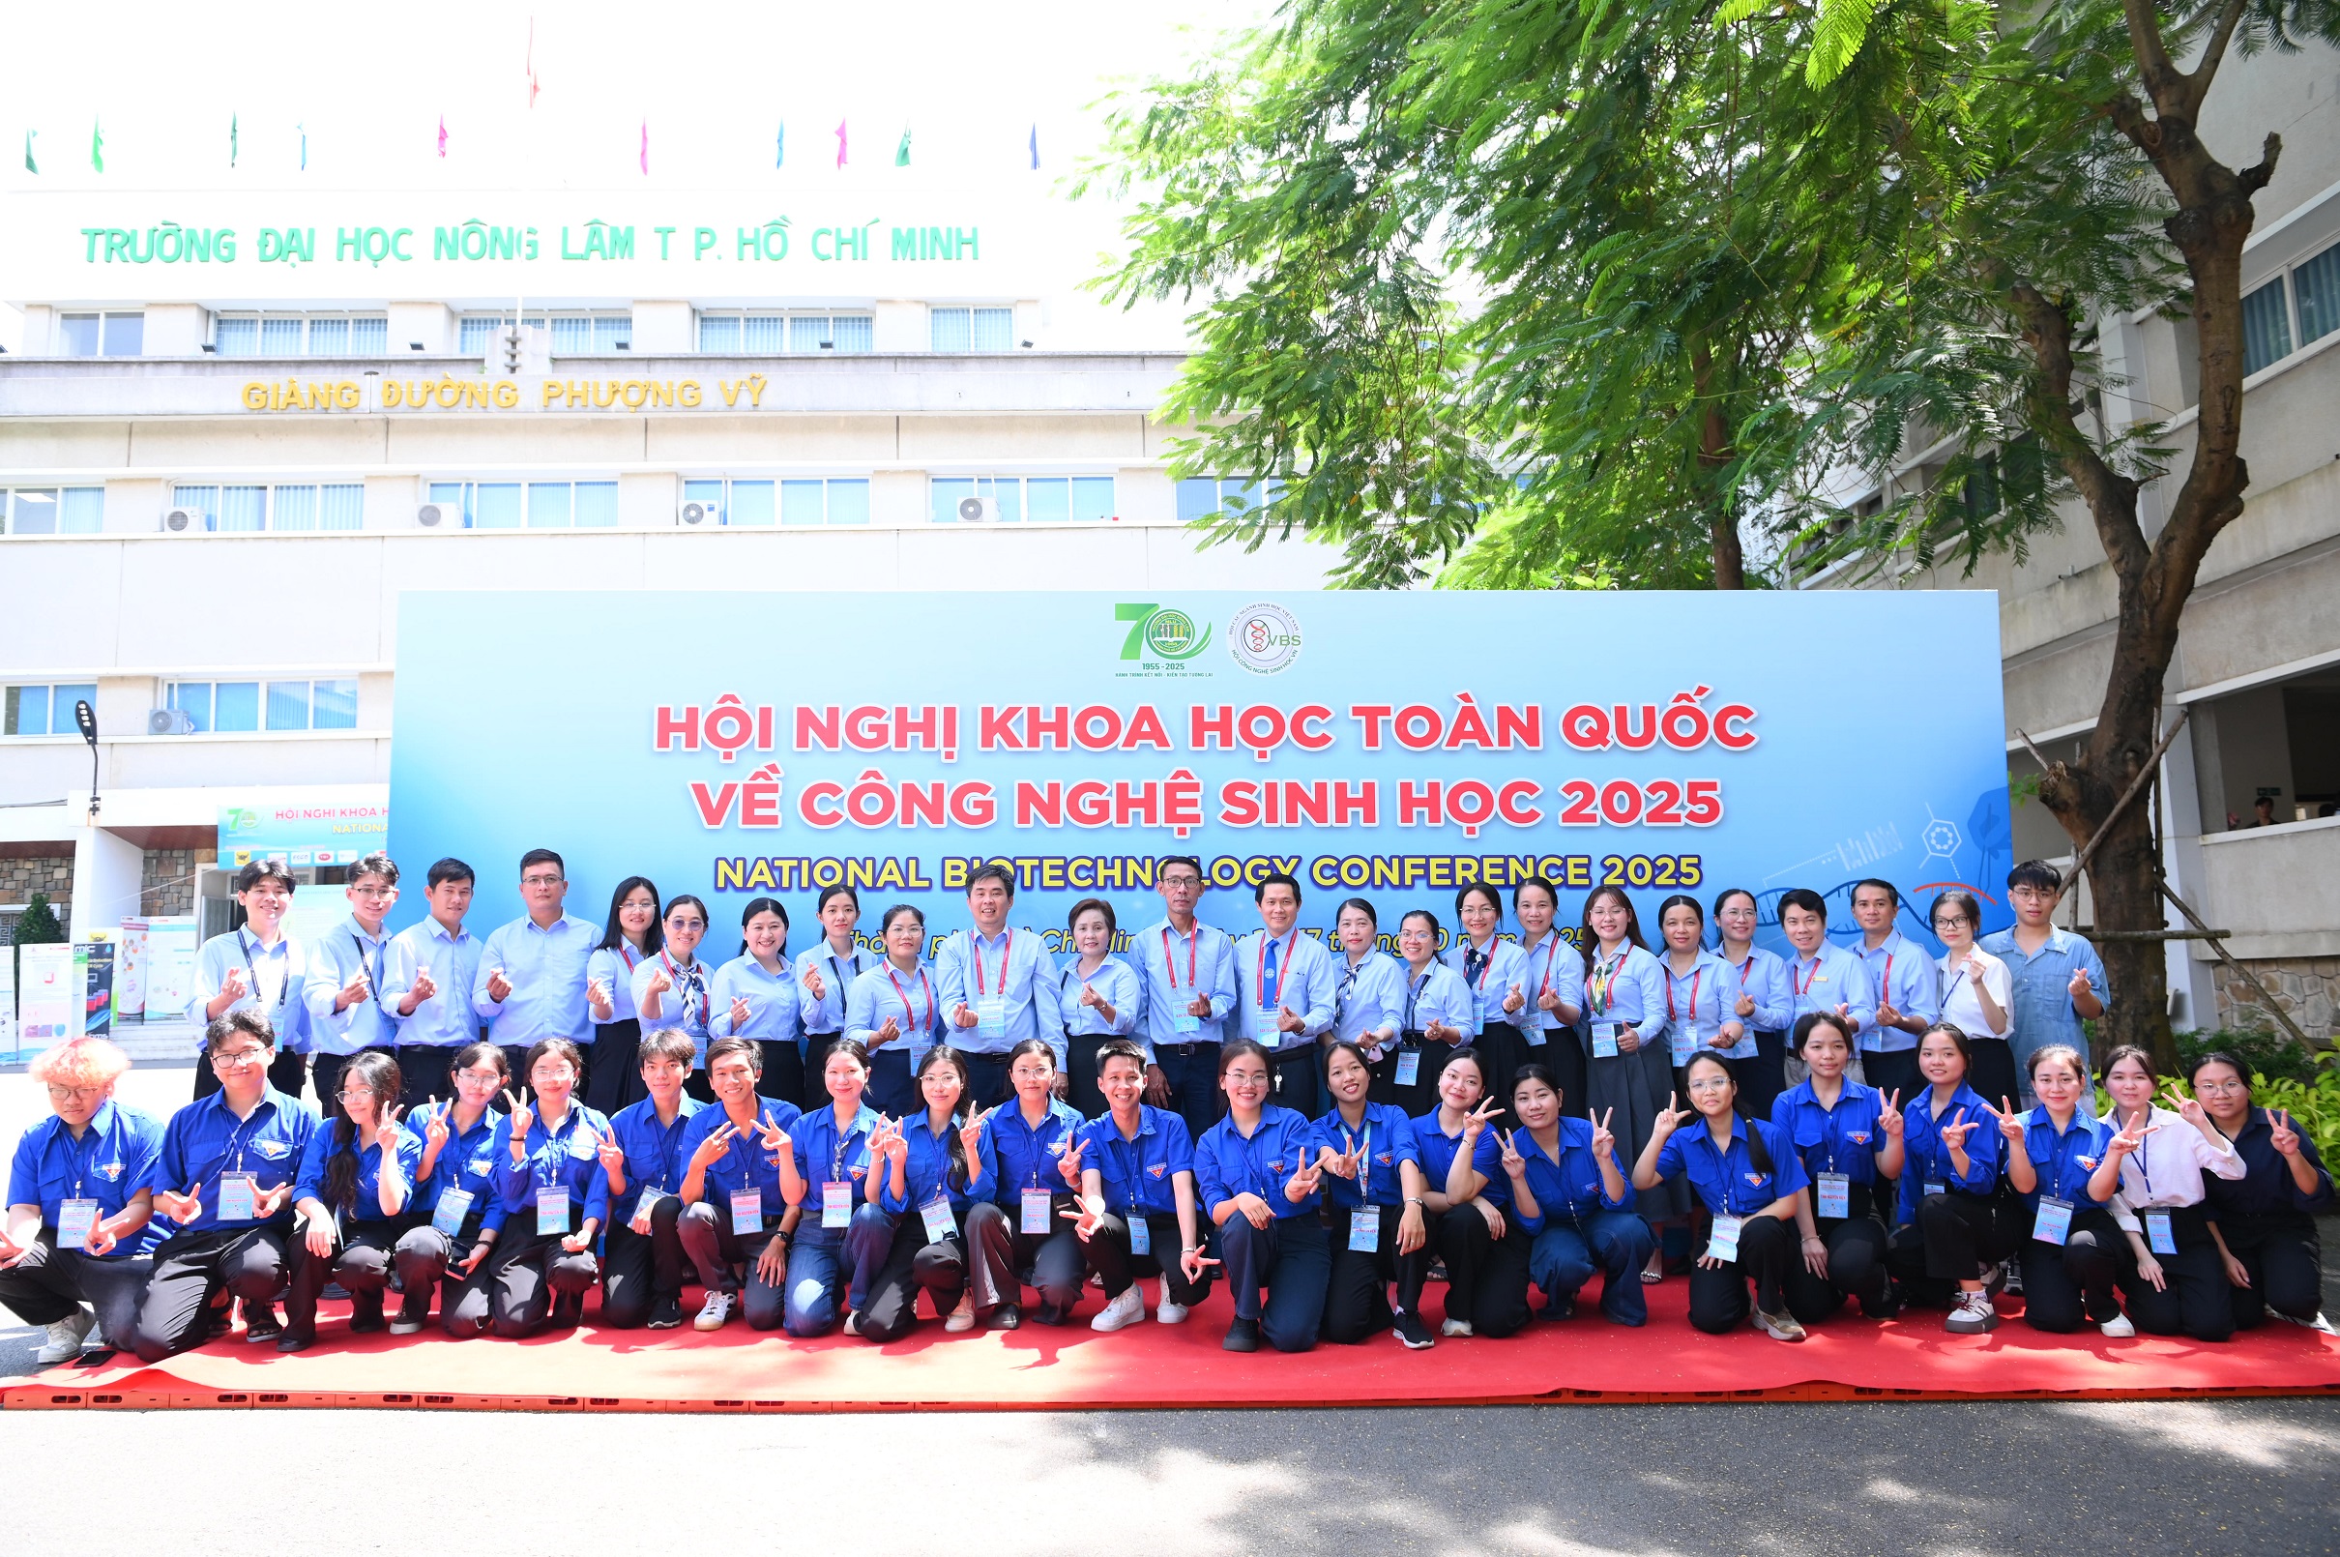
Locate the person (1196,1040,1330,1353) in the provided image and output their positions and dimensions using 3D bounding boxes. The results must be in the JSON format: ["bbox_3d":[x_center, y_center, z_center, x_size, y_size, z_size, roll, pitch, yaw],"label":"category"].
[{"bbox_3d":[0.333,1.465,5.616,0.480,1.034,0.680,-1,-7,2],"label":"person"}]

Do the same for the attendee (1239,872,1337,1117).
[{"bbox_3d":[0.509,1.262,6.728,0.460,1.697,0.360,-2,-7,13],"label":"attendee"}]

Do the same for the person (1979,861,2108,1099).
[{"bbox_3d":[3.671,1.189,6.515,0.500,1.700,0.340,-5,-8,33],"label":"person"}]

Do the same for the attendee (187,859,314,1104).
[{"bbox_3d":[-3.710,1.184,6.308,0.490,1.706,0.370,3,-8,-24],"label":"attendee"}]

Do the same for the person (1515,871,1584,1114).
[{"bbox_3d":[1.635,1.276,6.787,0.430,1.684,0.350,-4,-8,24],"label":"person"}]

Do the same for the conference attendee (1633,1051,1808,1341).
[{"bbox_3d":[2.029,1.492,5.740,0.620,0.958,0.750,-3,-7,14],"label":"conference attendee"}]

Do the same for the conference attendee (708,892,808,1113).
[{"bbox_3d":[-1.759,1.299,6.651,0.440,1.582,0.360,3,-8,-24],"label":"conference attendee"}]

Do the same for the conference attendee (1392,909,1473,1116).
[{"bbox_3d":[1.102,1.298,6.504,0.430,1.502,0.330,-6,-8,35],"label":"conference attendee"}]

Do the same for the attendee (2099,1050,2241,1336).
[{"bbox_3d":[3.707,1.478,5.775,0.520,0.974,0.620,-4,-7,28],"label":"attendee"}]

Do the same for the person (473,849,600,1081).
[{"bbox_3d":[-2.587,1.174,6.387,0.550,1.778,0.380,2,-7,-21],"label":"person"}]

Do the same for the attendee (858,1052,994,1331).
[{"bbox_3d":[-0.896,1.488,5.771,0.540,0.974,0.780,0,-7,-11],"label":"attendee"}]

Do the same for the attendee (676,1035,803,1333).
[{"bbox_3d":[-1.621,1.487,5.845,0.500,1.021,0.650,1,-8,-14],"label":"attendee"}]

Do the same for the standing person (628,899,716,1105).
[{"bbox_3d":[-2.012,1.269,6.345,0.420,1.576,0.340,2,-7,-21],"label":"standing person"}]

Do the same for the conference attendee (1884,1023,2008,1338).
[{"bbox_3d":[2.916,1.454,5.846,0.520,1.059,0.780,-7,-9,38],"label":"conference attendee"}]

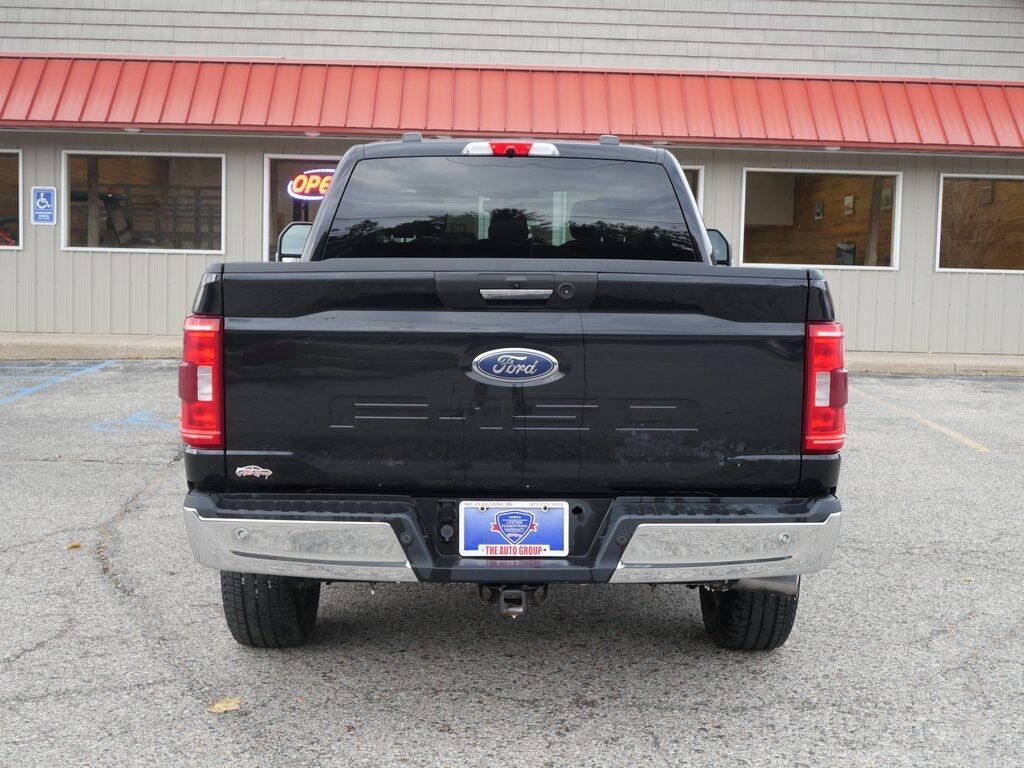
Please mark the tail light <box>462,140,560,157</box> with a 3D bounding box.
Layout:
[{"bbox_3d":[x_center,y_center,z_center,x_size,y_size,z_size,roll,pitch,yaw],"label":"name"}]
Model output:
[{"bbox_3d":[-0.016,-1.030,5.715,0.430,0.070,0.080,1,5,-1],"label":"tail light"}]

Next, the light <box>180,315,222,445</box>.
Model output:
[{"bbox_3d":[-0.880,-0.014,3.744,0.150,0.385,0.190,1,5,-1],"label":"light"}]

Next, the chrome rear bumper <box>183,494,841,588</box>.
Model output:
[{"bbox_3d":[0.001,0.422,3.758,1.880,0.245,0.340,1,5,-1],"label":"chrome rear bumper"}]

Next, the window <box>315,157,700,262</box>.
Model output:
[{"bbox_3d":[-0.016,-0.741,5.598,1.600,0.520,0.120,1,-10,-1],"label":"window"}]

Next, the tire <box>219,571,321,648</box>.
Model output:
[{"bbox_3d":[-0.881,0.557,4.830,0.280,0.810,0.810,1,5,-1],"label":"tire"}]

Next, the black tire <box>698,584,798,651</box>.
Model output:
[{"bbox_3d":[0.848,0.573,4.856,0.280,0.810,0.810,1,5,-1],"label":"black tire"}]

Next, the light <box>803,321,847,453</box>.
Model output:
[{"bbox_3d":[0.890,0.002,3.771,0.150,0.385,0.190,1,5,-1],"label":"light"}]

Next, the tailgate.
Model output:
[{"bbox_3d":[0.006,-0.018,3.701,1.635,0.645,0.120,1,5,-1],"label":"tailgate"}]

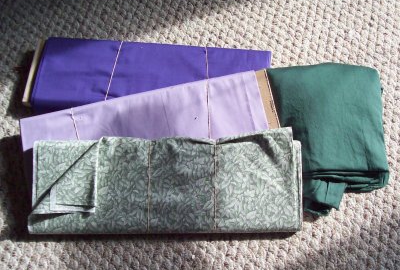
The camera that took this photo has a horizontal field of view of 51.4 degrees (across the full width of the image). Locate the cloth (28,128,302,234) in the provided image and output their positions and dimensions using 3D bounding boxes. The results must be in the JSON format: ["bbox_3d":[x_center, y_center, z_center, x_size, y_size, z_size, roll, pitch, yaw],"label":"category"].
[{"bbox_3d":[-0.069,0.111,0.908,0.570,0.050,0.205,0,81,-1],"label":"cloth"}]

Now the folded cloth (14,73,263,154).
[{"bbox_3d":[-0.100,0.012,0.954,0.577,0.043,0.212,-13,76,-4],"label":"folded cloth"}]

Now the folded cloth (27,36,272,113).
[{"bbox_3d":[-0.118,-0.127,1.030,0.578,0.060,0.200,4,69,1],"label":"folded cloth"}]

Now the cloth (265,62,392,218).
[{"bbox_3d":[0.288,0.001,0.972,0.272,0.085,0.320,3,69,0],"label":"cloth"}]

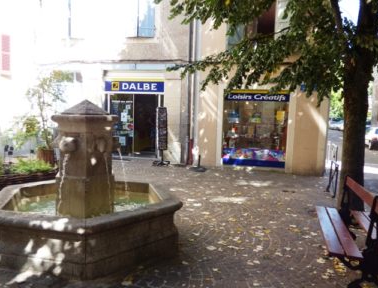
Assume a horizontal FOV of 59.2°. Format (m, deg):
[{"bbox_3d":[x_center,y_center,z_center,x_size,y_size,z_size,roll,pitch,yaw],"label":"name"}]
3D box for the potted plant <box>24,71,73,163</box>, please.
[{"bbox_3d":[-3.715,-0.661,8.800,1.280,2.550,1.150,1,6,-6],"label":"potted plant"}]

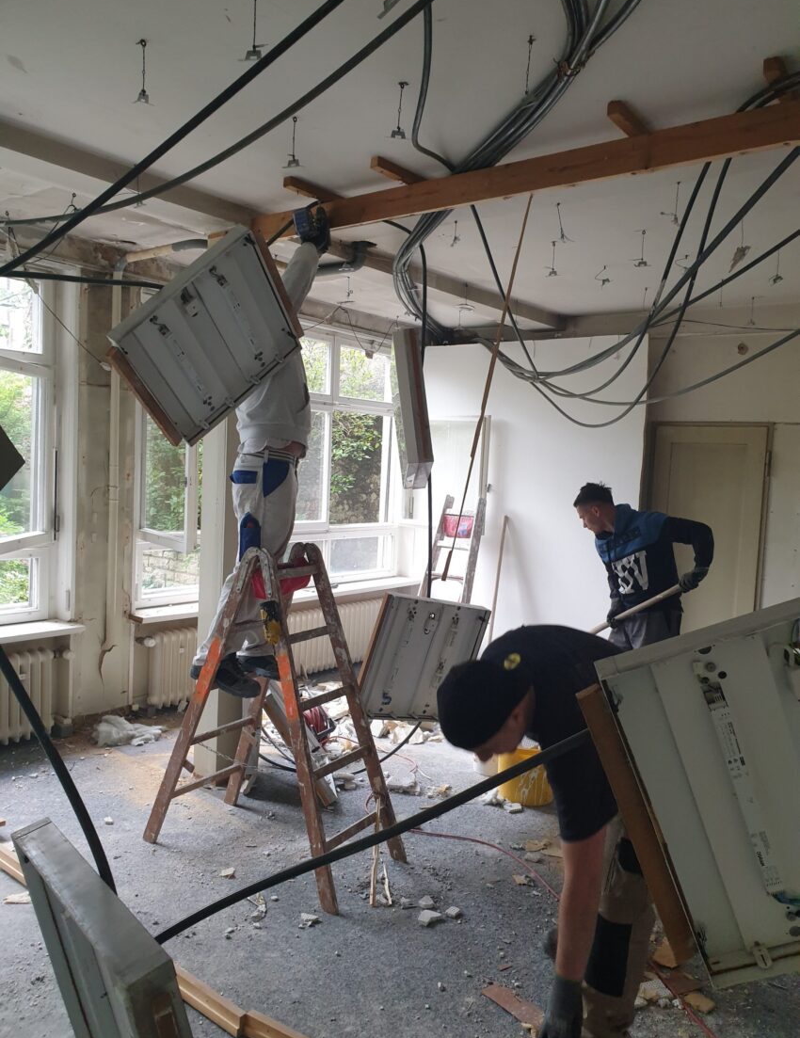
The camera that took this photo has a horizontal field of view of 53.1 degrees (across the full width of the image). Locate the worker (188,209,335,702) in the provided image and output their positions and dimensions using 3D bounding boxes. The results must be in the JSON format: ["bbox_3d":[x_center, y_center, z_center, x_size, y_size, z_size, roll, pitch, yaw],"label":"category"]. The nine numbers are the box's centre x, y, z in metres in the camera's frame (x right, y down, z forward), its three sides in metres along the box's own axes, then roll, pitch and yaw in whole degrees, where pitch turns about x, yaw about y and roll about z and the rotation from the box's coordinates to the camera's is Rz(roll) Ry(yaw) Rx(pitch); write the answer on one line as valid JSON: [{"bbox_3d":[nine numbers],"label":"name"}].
[{"bbox_3d":[-0.604,-0.288,3.485,0.580,2.092,0.520,4,4,17],"label":"worker"}]

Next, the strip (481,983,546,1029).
[{"bbox_3d":[0.370,1.520,2.478,0.090,0.012,0.250,-1,5,-37],"label":"strip"}]

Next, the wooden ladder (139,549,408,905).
[{"bbox_3d":[-0.507,0.760,3.375,1.004,1.322,0.529,5,5,31],"label":"wooden ladder"}]

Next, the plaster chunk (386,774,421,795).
[{"bbox_3d":[0.018,1.371,4.152,0.170,0.040,0.180,2,4,0],"label":"plaster chunk"}]

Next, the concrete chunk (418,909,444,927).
[{"bbox_3d":[0.109,1.465,2.954,0.085,0.032,0.060,4,4,17],"label":"concrete chunk"}]

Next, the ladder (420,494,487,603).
[{"bbox_3d":[0.419,0.519,6.673,0.520,1.458,0.110,6,-9,39],"label":"ladder"}]

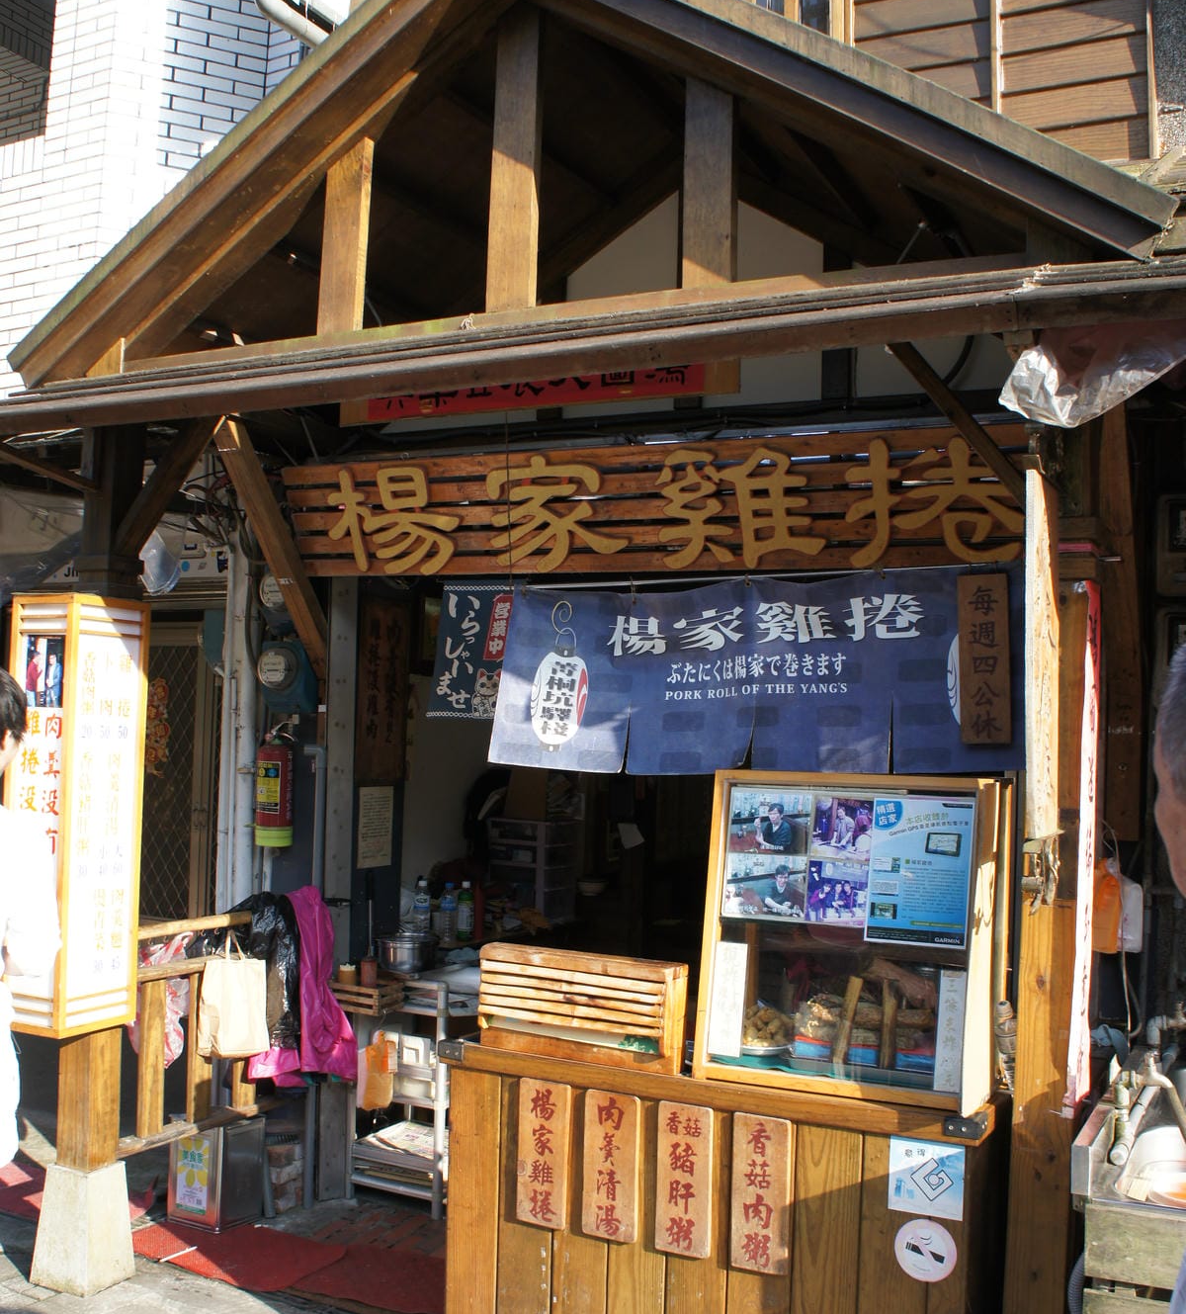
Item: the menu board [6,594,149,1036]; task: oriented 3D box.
[{"bbox_3d":[-1.435,0.426,3.714,0.235,1.180,0.270,0,-3,26],"label":"menu board"}]

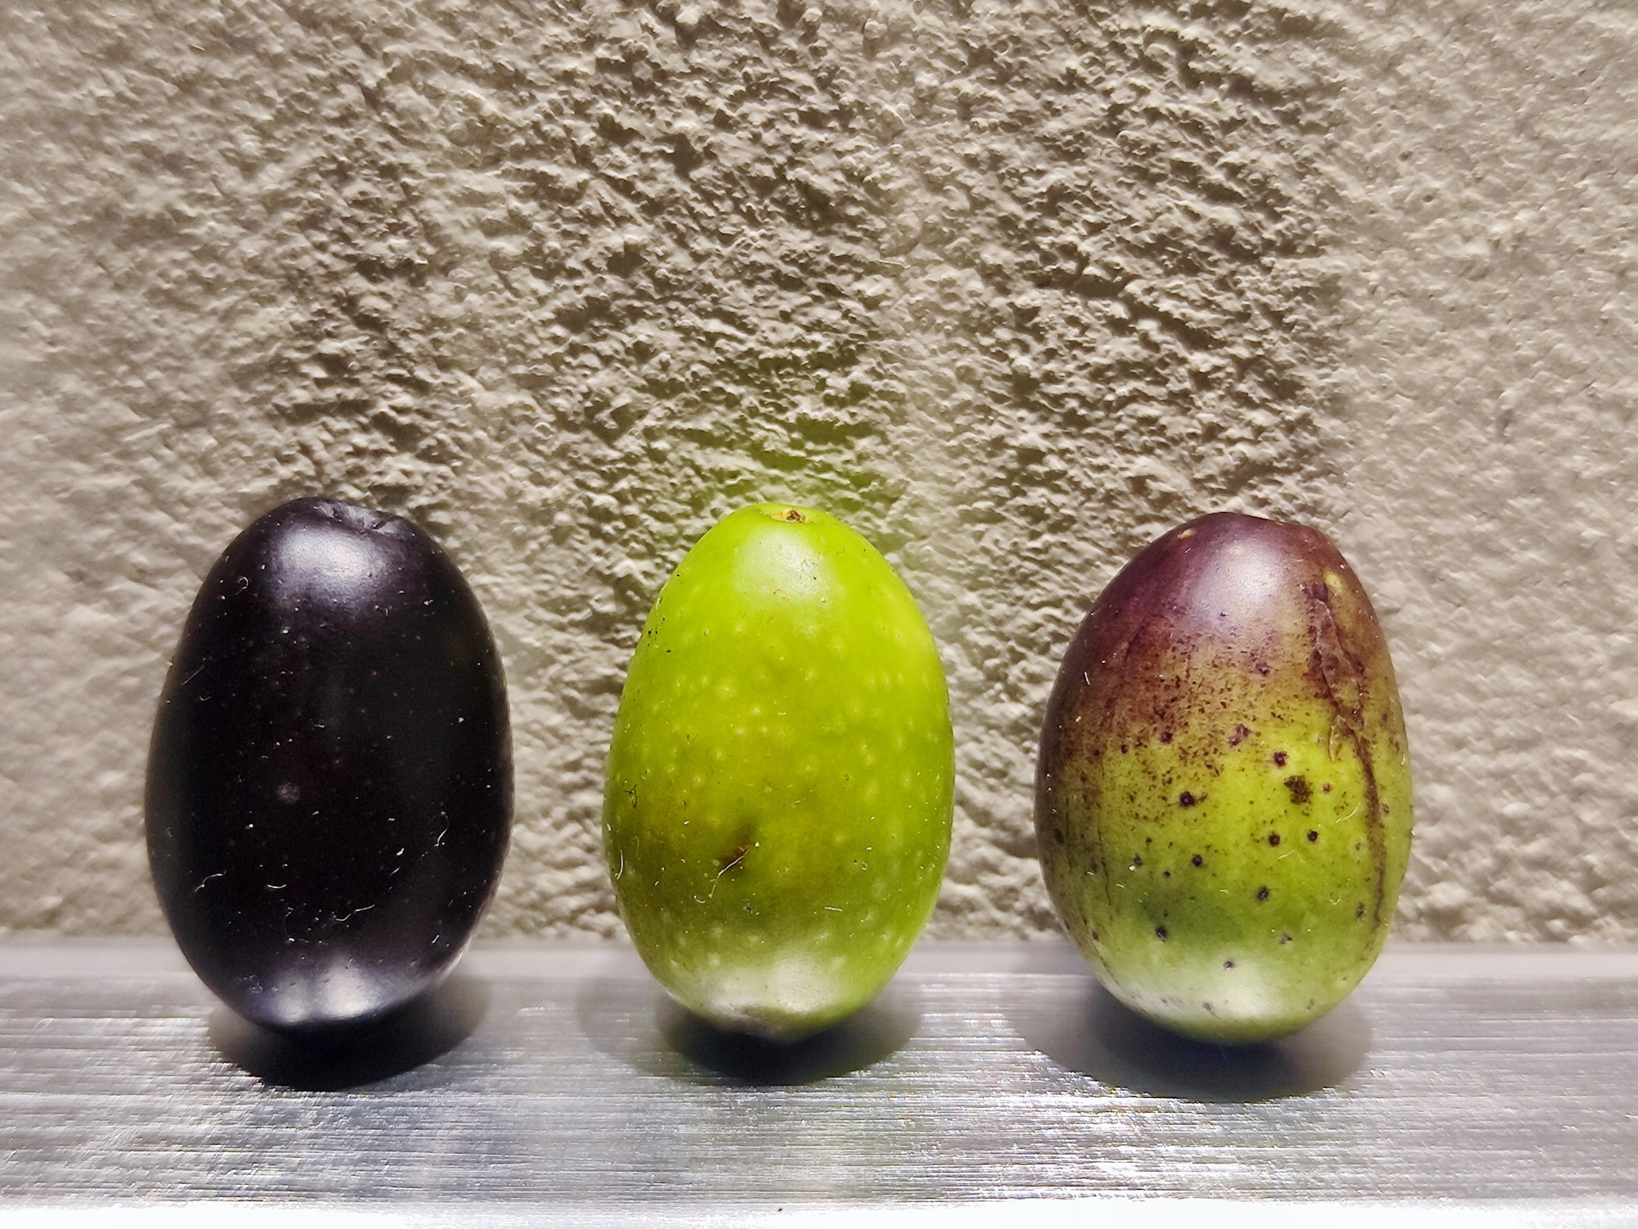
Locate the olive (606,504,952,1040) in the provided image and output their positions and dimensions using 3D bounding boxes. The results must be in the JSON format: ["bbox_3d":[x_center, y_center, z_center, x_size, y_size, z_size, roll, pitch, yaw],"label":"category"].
[{"bbox_3d":[-0.002,0.007,0.050,0.016,0.024,0.016,0,5,0],"label":"olive"}]

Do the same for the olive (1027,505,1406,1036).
[{"bbox_3d":[0.018,0.007,0.050,0.016,0.024,0.016,0,5,0],"label":"olive"}]

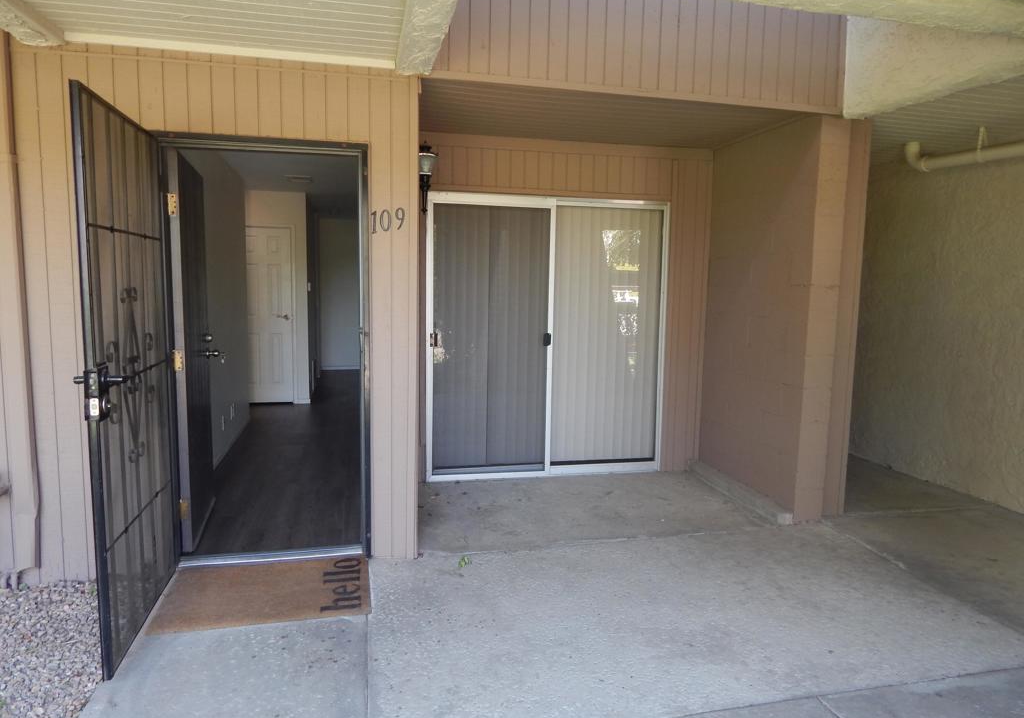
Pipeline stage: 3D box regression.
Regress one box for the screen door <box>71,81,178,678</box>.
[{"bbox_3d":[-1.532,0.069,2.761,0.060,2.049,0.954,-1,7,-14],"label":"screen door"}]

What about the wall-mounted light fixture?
[{"bbox_3d":[-0.520,-1.071,4.042,0.177,0.424,0.170,0,7,-13],"label":"wall-mounted light fixture"}]

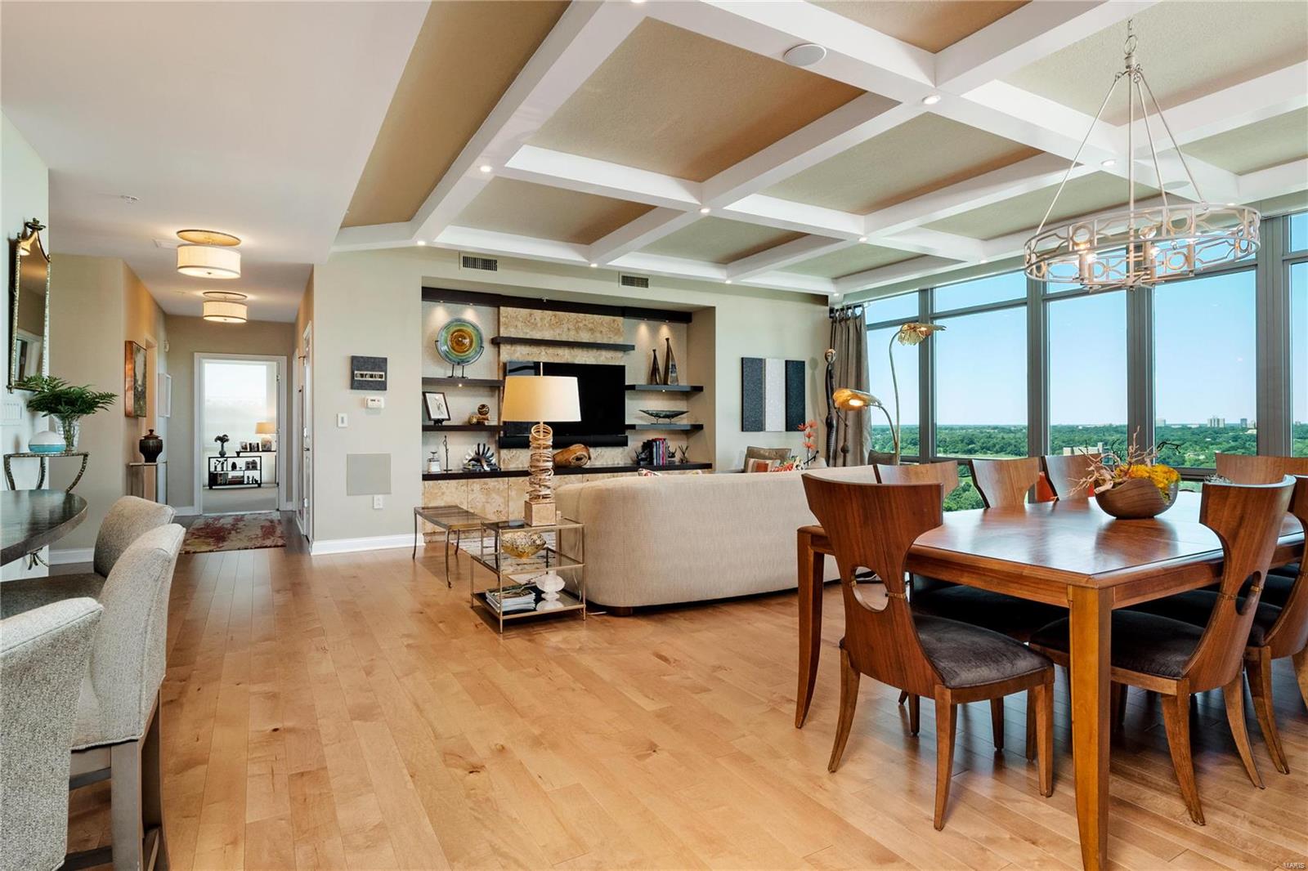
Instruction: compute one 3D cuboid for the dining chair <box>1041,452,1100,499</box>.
[{"bbox_3d":[2.442,0.617,3.417,0.540,1.010,0.660,0,1,-29],"label":"dining chair"}]

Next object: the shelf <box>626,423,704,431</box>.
[{"bbox_3d":[0.056,-0.103,8.113,1.090,0.068,0.360,0,1,-30],"label":"shelf"}]

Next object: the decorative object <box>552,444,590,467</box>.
[{"bbox_3d":[-0.933,0.227,7.464,0.291,0.261,0.321,-1,1,-36],"label":"decorative object"}]

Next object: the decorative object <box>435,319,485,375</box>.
[{"bbox_3d":[-2.045,-0.915,6.973,0.515,0.620,0.120,-1,1,-38],"label":"decorative object"}]

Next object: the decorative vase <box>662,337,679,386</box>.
[{"bbox_3d":[0.211,-0.926,8.180,0.190,0.625,0.130,0,1,-30],"label":"decorative vase"}]

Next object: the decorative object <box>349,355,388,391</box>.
[{"bbox_3d":[-2.622,-0.577,6.055,0.305,0.320,0.035,0,1,-30],"label":"decorative object"}]

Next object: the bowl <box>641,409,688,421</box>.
[{"bbox_3d":[0.135,-0.233,8.269,0.730,0.180,0.150,0,1,-29],"label":"bowl"}]

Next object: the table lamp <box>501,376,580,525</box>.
[{"bbox_3d":[-0.681,0.089,3.904,0.472,0.879,0.472,-1,1,-29],"label":"table lamp"}]

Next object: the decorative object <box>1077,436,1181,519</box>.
[{"bbox_3d":[2.006,0.171,2.773,0.321,0.352,0.382,-1,1,-29],"label":"decorative object"}]

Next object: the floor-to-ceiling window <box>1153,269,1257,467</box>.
[{"bbox_3d":[4.569,-0.535,5.440,0.100,1.600,0.700,-1,1,-31],"label":"floor-to-ceiling window"}]

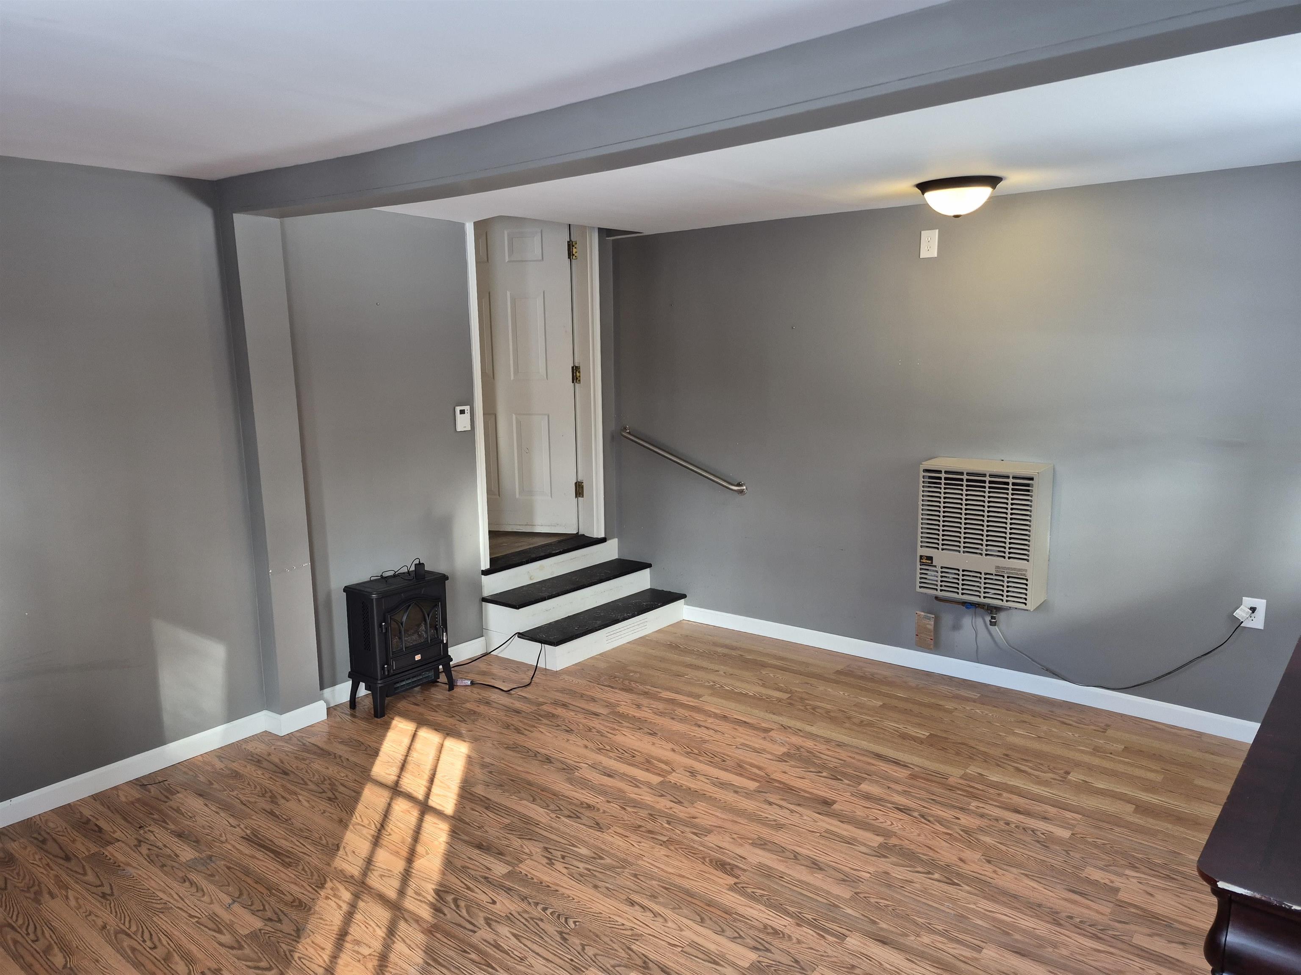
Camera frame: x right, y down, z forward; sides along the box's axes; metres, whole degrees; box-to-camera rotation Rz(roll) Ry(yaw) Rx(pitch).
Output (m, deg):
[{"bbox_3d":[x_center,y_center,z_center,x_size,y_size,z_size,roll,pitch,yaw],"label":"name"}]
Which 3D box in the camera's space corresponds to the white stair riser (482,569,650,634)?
[{"bbox_3d":[-0.451,0.628,5.018,0.270,0.155,1.050,7,12,40],"label":"white stair riser"}]

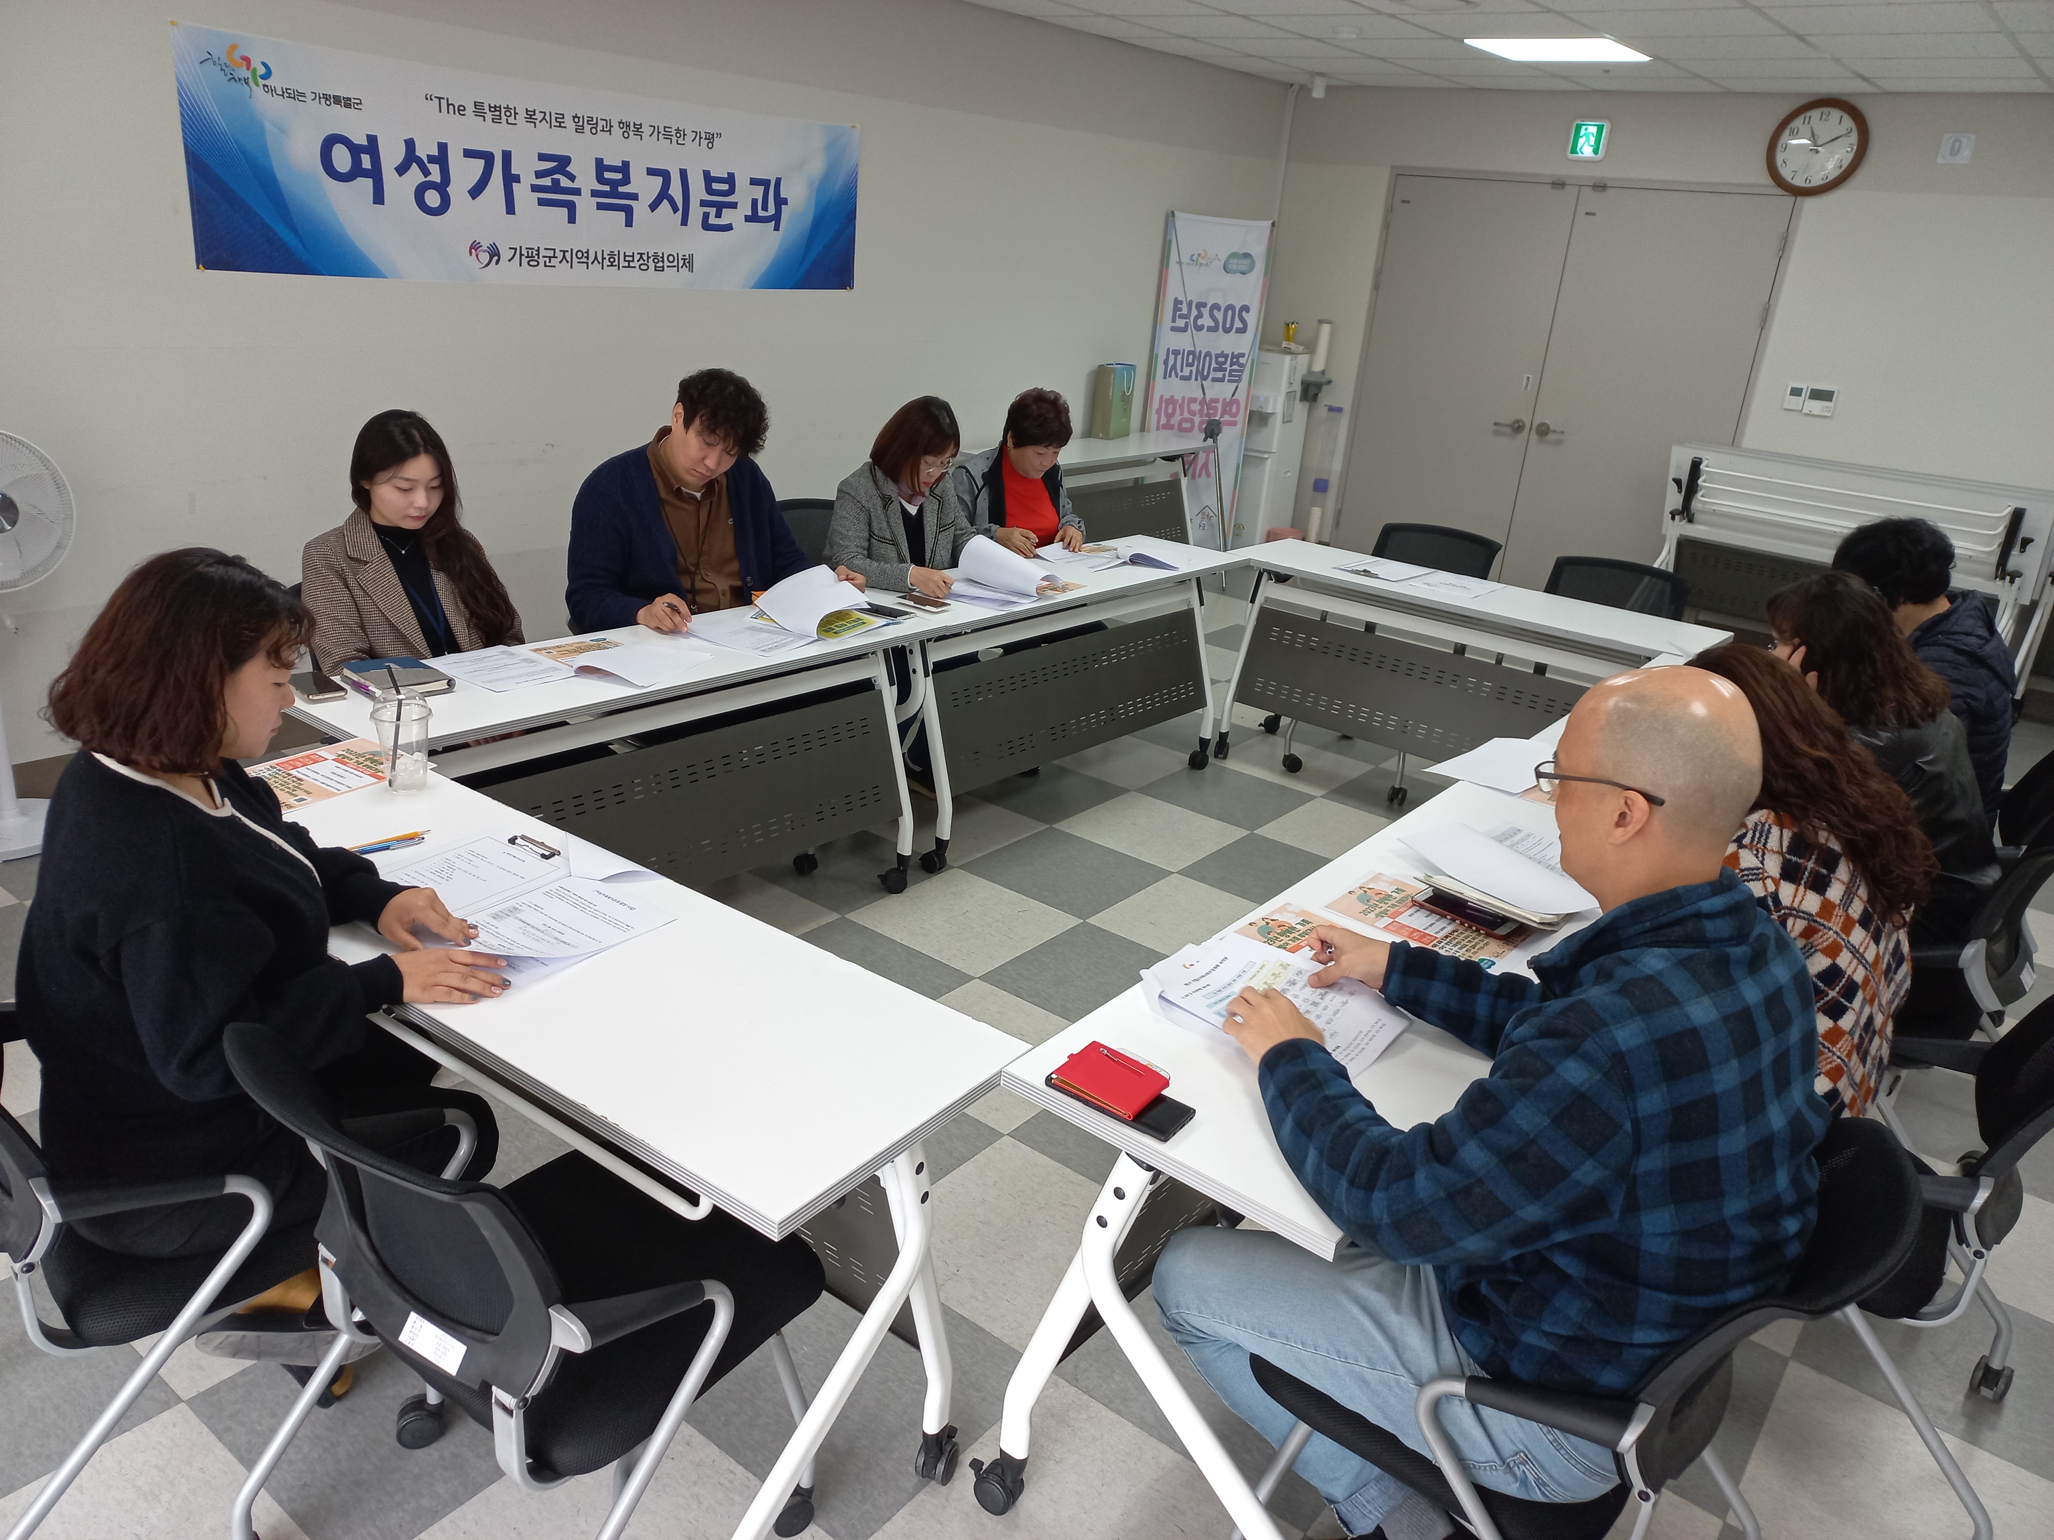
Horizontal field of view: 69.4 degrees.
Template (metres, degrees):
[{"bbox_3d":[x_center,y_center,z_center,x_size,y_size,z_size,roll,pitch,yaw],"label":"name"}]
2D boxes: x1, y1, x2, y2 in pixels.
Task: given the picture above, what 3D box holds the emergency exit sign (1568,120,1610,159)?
[{"bbox_3d":[2.684,-3.020,7.108,0.186,0.179,0.040,20,25,33],"label":"emergency exit sign"}]

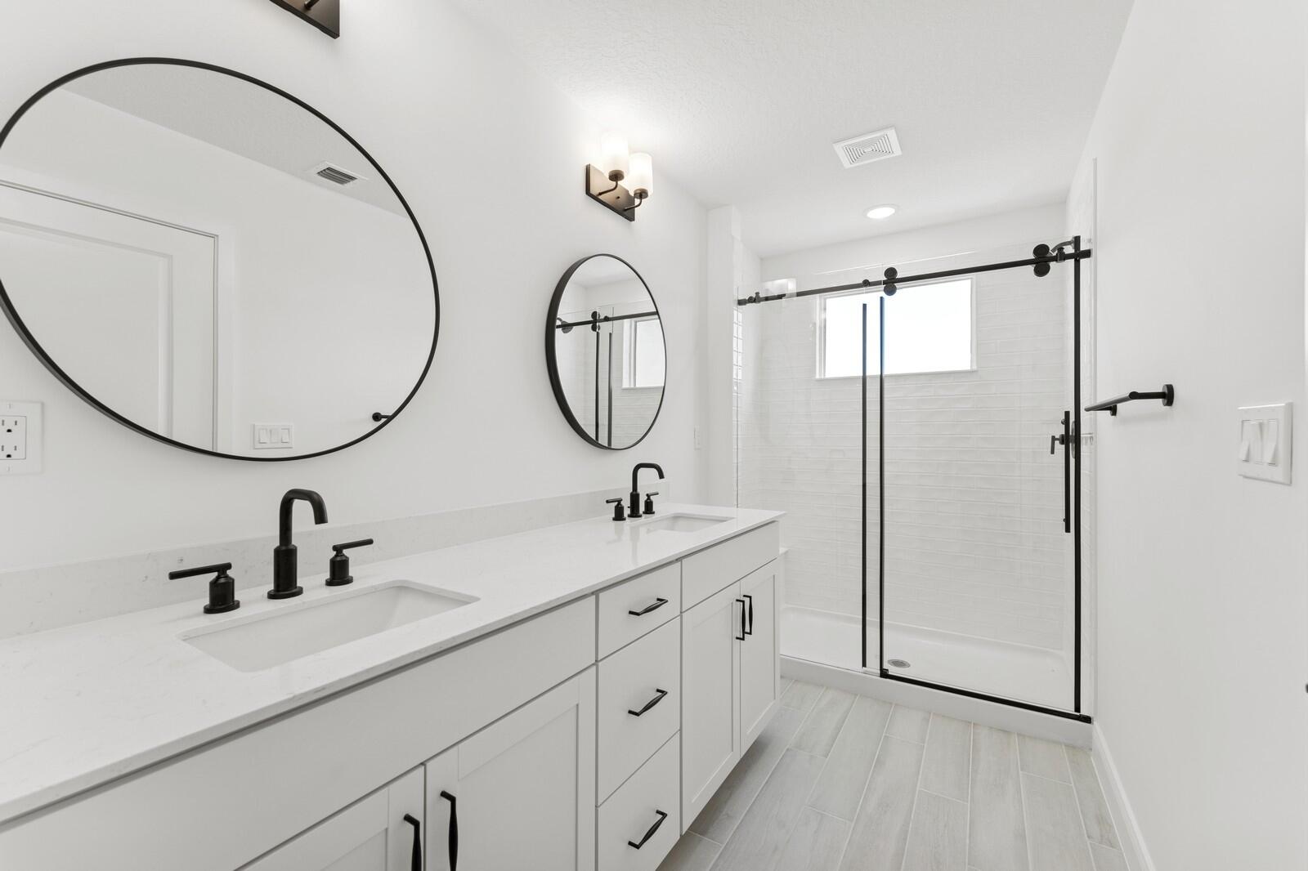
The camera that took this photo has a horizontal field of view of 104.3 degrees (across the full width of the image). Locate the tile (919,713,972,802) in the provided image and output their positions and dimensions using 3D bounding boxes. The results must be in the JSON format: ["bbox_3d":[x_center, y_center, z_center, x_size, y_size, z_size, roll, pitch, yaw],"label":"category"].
[{"bbox_3d":[1.151,1.244,1.986,0.152,0.010,0.576,0,-1,33],"label":"tile"}]

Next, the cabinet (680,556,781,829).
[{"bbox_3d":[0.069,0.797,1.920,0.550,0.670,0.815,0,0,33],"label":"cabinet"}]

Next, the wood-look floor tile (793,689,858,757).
[{"bbox_3d":[0.755,1.246,2.226,0.152,0.010,0.576,0,-1,33],"label":"wood-look floor tile"}]

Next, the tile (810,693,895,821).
[{"bbox_3d":[0.806,1.239,2.014,0.152,0.010,0.880,0,0,33],"label":"tile"}]

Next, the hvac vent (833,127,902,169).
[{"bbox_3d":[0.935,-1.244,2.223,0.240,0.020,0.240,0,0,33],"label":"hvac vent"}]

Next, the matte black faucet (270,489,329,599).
[{"bbox_3d":[-0.670,0.211,0.966,0.191,0.207,0.057,0,-1,33],"label":"matte black faucet"}]

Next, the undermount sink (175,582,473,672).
[{"bbox_3d":[-0.548,0.404,0.905,0.295,0.165,0.410,0,0,33],"label":"undermount sink"}]

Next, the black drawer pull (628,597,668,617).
[{"bbox_3d":[-0.009,0.428,1.268,0.033,0.013,0.136,0,0,33],"label":"black drawer pull"}]

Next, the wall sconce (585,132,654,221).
[{"bbox_3d":[-0.117,-1.042,2.049,0.151,0.229,0.306,0,-1,33],"label":"wall sconce"}]

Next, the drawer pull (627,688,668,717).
[{"bbox_3d":[-0.012,0.656,1.250,0.032,0.013,0.133,0,-1,33],"label":"drawer pull"}]

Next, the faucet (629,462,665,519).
[{"bbox_3d":[-0.030,0.217,2.018,0.166,0.213,0.057,0,0,33],"label":"faucet"}]

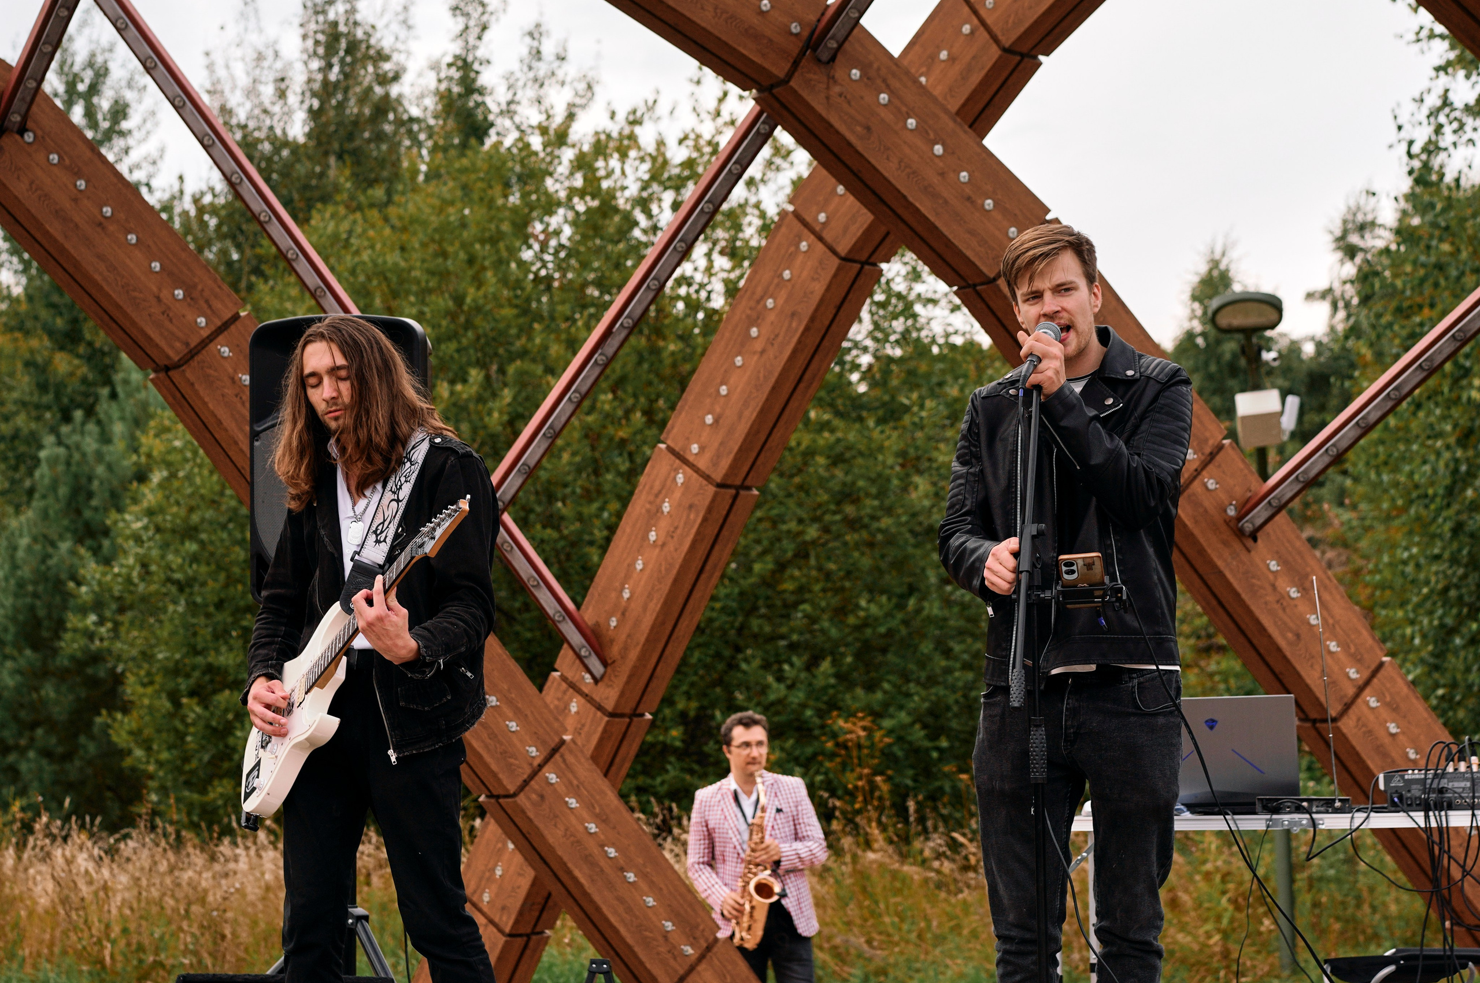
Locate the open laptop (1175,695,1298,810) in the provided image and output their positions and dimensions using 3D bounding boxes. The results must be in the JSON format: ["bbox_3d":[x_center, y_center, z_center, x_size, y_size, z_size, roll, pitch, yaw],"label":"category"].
[{"bbox_3d":[1.086,0.601,5.142,0.364,0.256,0.308,-3,-7,16],"label":"open laptop"}]

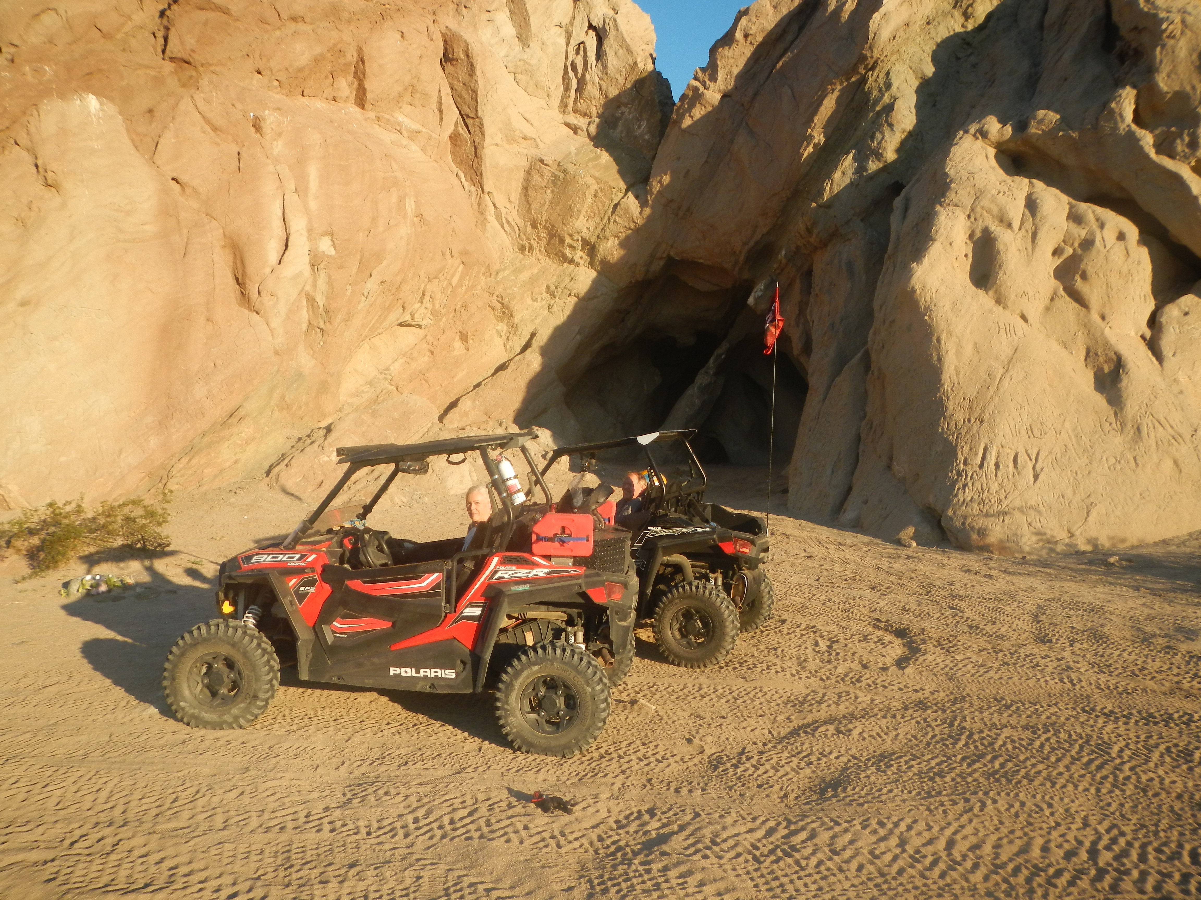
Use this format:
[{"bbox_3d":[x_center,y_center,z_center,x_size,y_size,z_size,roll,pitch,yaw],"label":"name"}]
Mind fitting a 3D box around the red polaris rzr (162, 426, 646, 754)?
[{"bbox_3d":[-1.141,0.768,6.262,2.740,1.760,1.524,2,5,8],"label":"red polaris rzr"}]

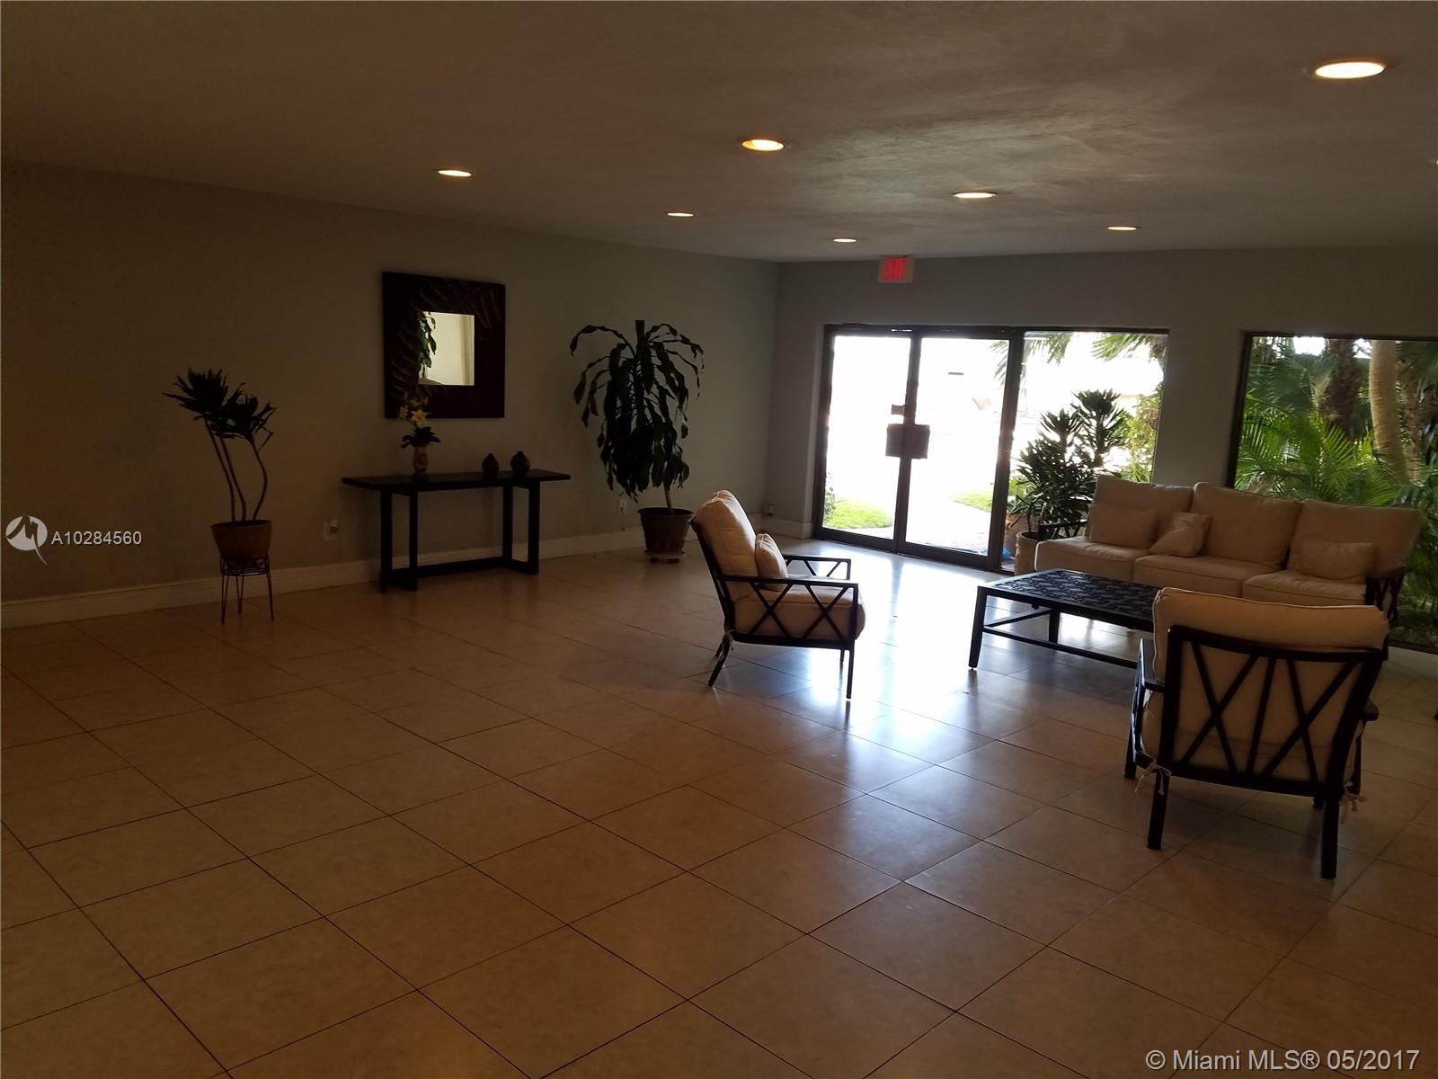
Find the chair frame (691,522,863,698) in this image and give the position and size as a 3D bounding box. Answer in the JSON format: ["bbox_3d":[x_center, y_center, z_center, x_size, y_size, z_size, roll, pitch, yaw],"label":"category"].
[{"bbox_3d":[0.293,0.299,5.691,0.869,0.838,0.733,3,10,3],"label":"chair frame"}]

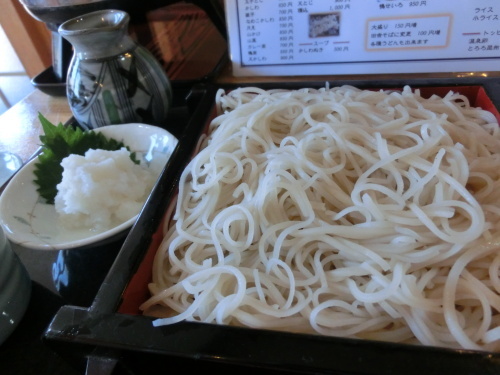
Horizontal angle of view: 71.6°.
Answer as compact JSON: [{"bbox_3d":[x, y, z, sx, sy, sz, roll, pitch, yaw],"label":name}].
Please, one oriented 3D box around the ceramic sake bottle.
[{"bbox_3d":[-0.116,-0.090,0.300,0.086,0.099,0.086,21,48,29],"label":"ceramic sake bottle"}]

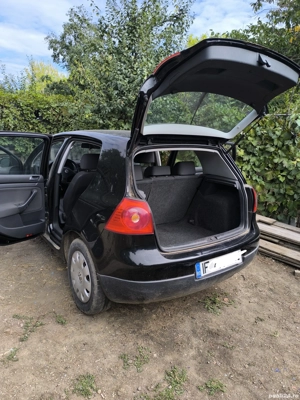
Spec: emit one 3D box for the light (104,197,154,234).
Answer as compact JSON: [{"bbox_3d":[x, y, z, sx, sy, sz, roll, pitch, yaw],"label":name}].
[{"bbox_3d":[-0.128,0.111,1.747,0.310,0.250,0.170,-2,12,-22],"label":"light"}]

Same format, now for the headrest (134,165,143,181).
[{"bbox_3d":[-0.188,-0.255,2.383,0.250,0.155,0.120,-6,14,-36],"label":"headrest"}]

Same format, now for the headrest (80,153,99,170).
[{"bbox_3d":[-0.632,-0.422,2.927,0.260,0.175,0.120,-6,14,-36],"label":"headrest"}]

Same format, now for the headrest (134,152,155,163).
[{"bbox_3d":[-0.079,-0.556,3.368,0.265,0.175,0.120,-6,14,-36],"label":"headrest"}]

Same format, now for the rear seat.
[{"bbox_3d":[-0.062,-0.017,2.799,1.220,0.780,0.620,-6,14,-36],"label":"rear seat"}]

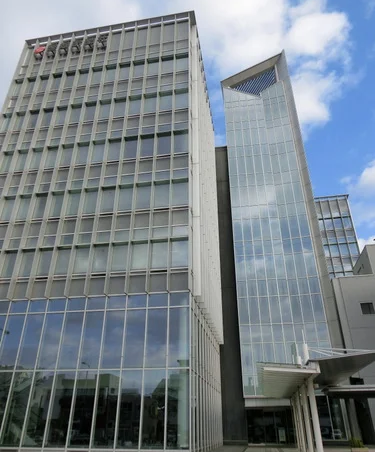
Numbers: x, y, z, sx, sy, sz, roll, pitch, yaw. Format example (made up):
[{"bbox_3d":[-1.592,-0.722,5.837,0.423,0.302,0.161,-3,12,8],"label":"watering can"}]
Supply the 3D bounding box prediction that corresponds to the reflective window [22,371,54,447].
[{"bbox_3d":[-7.563,9.257,18.382,1.160,3.482,0.100,-4,-29,8],"label":"reflective window"}]

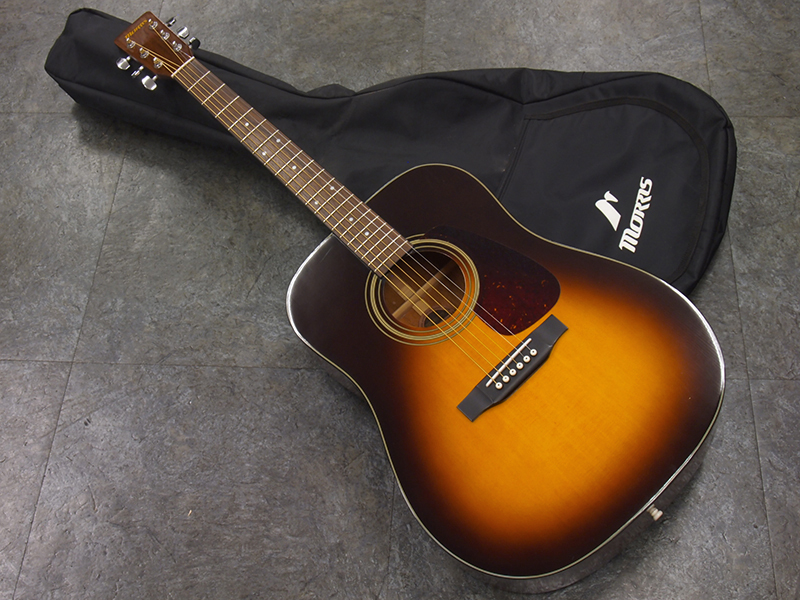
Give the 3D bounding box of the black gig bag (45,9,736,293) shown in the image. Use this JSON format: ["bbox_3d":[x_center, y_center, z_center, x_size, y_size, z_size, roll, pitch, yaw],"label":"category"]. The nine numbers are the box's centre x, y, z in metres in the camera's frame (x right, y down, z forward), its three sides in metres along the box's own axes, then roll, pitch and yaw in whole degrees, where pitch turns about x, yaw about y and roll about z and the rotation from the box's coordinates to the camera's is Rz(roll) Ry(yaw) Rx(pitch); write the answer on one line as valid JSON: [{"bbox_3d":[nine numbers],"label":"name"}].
[{"bbox_3d":[-0.039,-0.261,1.584,1.070,0.108,0.430,15,60,13],"label":"black gig bag"}]

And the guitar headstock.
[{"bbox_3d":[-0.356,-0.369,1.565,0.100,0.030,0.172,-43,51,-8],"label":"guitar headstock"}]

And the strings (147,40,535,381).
[{"bbox_3d":[-0.119,-0.155,1.388,0.056,0.020,0.748,-43,65,-8],"label":"strings"}]

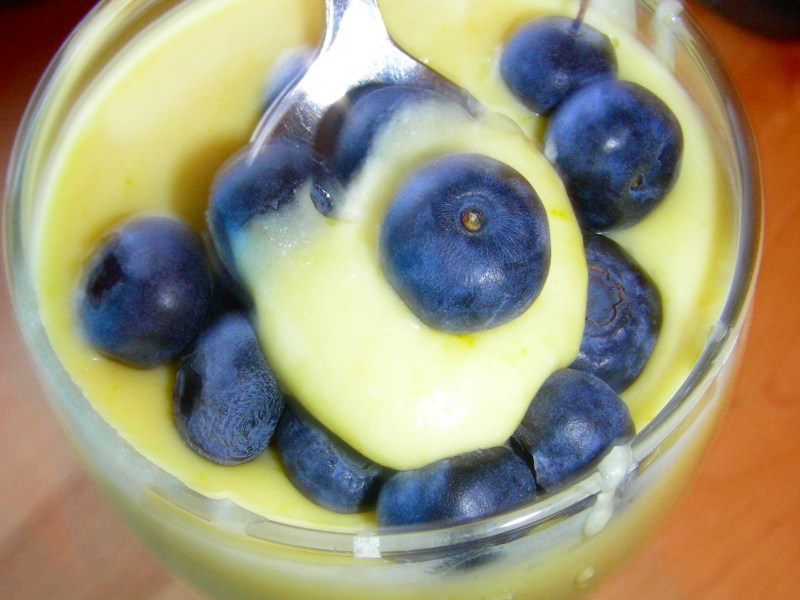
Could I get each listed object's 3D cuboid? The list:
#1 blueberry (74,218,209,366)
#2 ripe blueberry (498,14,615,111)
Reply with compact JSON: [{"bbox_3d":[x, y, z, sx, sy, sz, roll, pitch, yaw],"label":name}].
[{"bbox_3d":[-0.027,-0.001,0.118,0.014,0.014,0.016,0,60,2],"label":"blueberry"},{"bbox_3d":[0.019,-0.027,0.130,0.013,0.012,0.013,0,60,2],"label":"ripe blueberry"}]

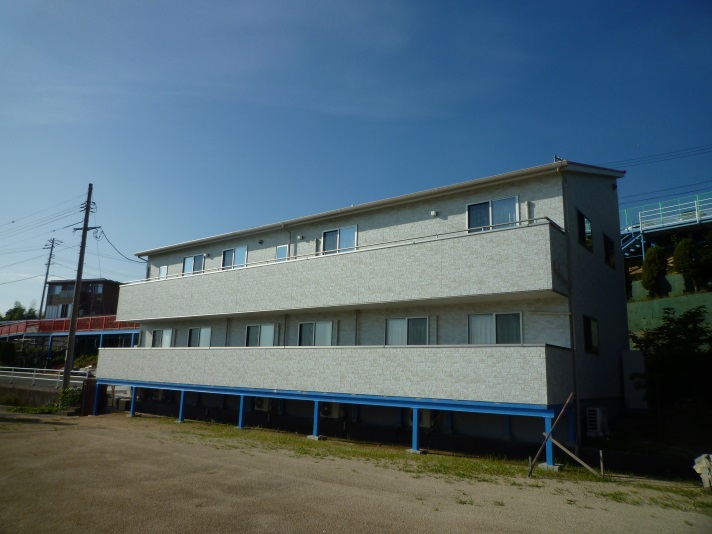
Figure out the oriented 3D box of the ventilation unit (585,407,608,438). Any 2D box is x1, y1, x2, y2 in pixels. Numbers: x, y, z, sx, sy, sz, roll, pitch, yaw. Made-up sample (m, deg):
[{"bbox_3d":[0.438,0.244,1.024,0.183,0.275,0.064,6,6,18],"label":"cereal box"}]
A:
[{"bbox_3d":[5.923,3.766,12.581,0.290,0.600,0.790,-7,-15,37],"label":"ventilation unit"}]

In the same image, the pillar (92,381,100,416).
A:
[{"bbox_3d":[-11.106,5.682,21.972,0.130,1.266,0.130,-7,-14,37],"label":"pillar"}]

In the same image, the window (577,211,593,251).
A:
[{"bbox_3d":[6.543,-0.997,14.682,0.100,0.980,1.550,-7,-14,37],"label":"window"}]

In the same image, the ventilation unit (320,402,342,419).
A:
[{"bbox_3d":[-0.739,4.550,16.577,0.750,0.550,0.280,-7,-14,37],"label":"ventilation unit"}]

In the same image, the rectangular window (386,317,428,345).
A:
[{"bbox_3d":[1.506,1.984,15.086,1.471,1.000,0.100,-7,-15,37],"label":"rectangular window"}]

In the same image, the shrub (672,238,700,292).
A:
[{"bbox_3d":[13.600,-0.069,21.161,1.200,2.247,1.200,-7,-14,37],"label":"shrub"}]

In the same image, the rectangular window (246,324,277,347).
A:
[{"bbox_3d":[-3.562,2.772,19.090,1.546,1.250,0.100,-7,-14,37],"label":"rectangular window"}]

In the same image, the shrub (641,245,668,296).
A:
[{"bbox_3d":[13.352,0.159,23.000,1.100,2.370,1.050,-7,-14,37],"label":"shrub"}]

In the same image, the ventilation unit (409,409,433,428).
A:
[{"bbox_3d":[1.804,4.055,13.984,0.680,0.560,0.280,-7,-15,37],"label":"ventilation unit"}]

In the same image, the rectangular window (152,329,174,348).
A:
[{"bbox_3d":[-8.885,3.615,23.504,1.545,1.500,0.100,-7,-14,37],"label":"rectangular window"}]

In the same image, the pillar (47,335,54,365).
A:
[{"bbox_3d":[-28.067,7.670,47.305,0.250,2.729,0.250,-7,-14,37],"label":"pillar"}]

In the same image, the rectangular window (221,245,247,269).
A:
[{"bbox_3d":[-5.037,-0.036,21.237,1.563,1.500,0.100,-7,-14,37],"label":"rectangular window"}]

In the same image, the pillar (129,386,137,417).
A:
[{"bbox_3d":[-8.846,5.383,20.555,0.130,1.131,0.130,-7,-14,37],"label":"pillar"}]

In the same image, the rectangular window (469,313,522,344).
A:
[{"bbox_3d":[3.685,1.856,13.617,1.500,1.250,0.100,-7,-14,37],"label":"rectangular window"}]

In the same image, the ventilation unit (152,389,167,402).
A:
[{"bbox_3d":[-8.183,5.282,21.591,0.680,0.560,0.280,-7,-15,37],"label":"ventilation unit"}]

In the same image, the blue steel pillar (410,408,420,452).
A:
[{"bbox_3d":[1.508,3.997,12.698,0.130,0.985,0.130,-7,-14,37],"label":"blue steel pillar"}]

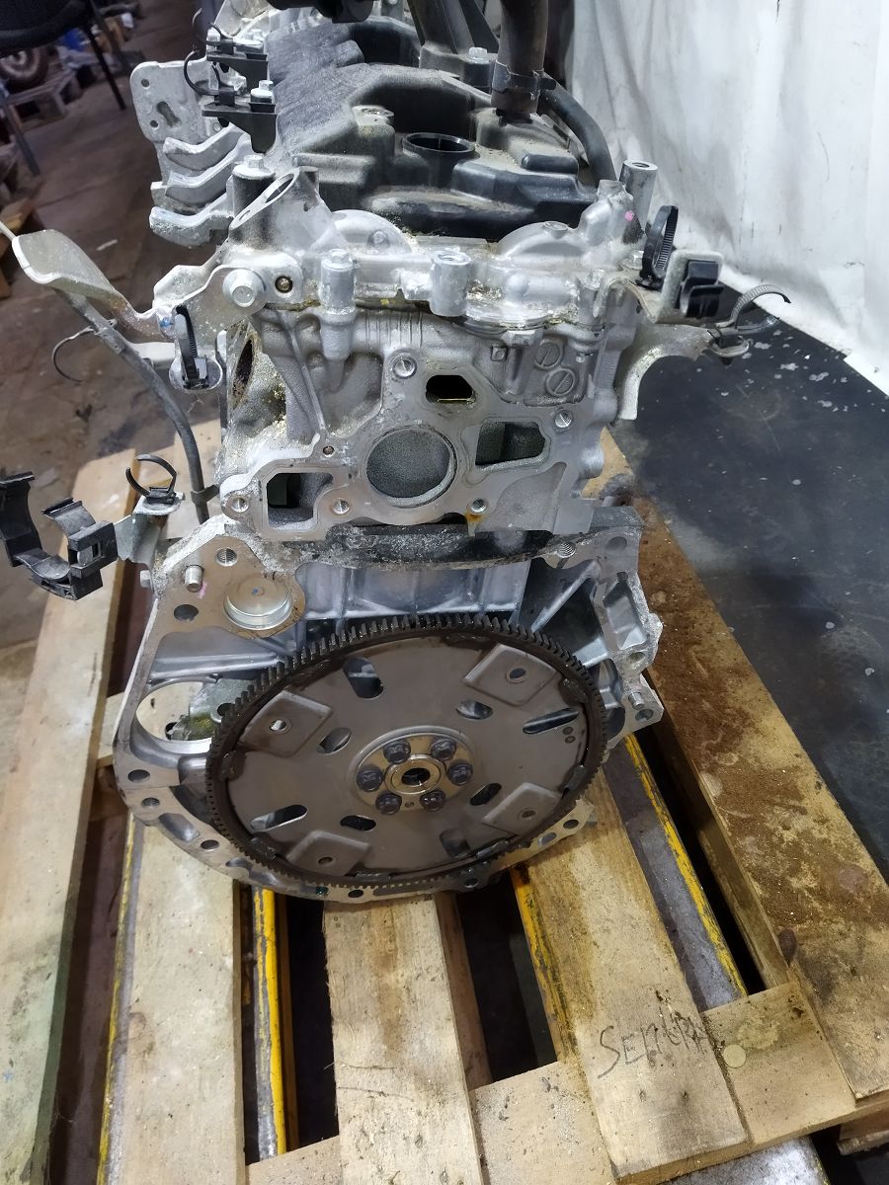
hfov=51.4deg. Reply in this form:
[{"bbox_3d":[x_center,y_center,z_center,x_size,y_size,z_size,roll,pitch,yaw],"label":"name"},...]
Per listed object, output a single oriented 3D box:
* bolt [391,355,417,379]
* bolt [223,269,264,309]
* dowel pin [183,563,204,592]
[{"bbox_3d":[-0.020,-0.115,0.470,0.012,0.012,0.008,-1,40,-14],"label":"bolt"},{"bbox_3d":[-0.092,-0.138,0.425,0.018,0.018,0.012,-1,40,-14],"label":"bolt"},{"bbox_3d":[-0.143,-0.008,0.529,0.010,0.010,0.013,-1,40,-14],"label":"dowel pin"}]

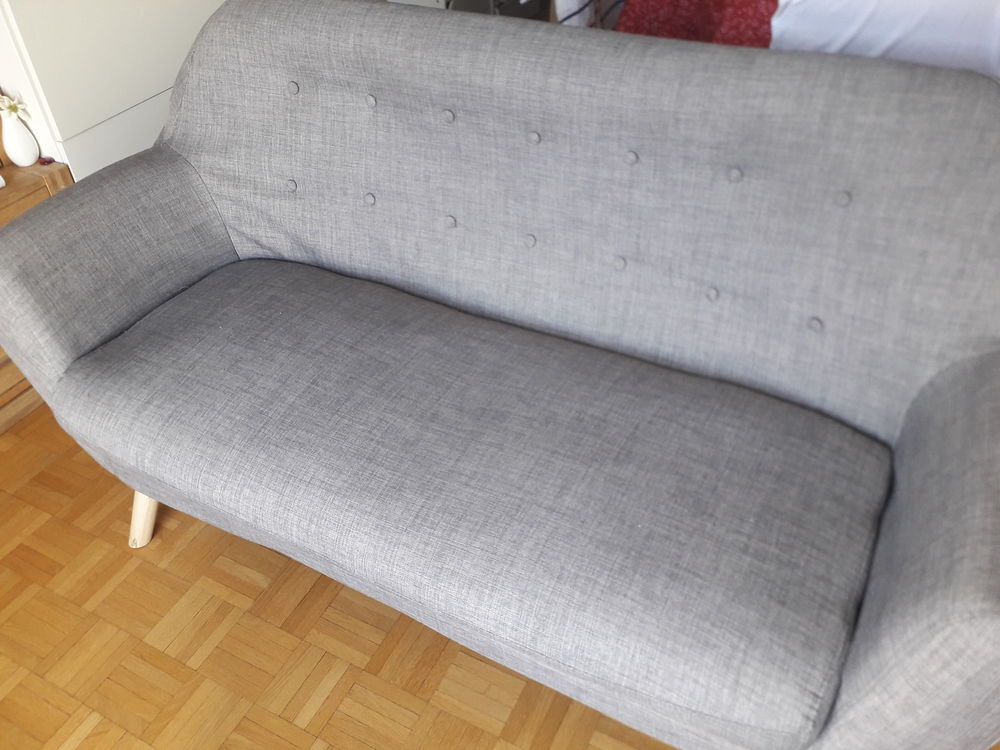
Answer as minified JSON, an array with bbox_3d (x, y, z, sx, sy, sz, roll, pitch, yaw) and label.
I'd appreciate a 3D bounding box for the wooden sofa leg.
[{"bbox_3d":[-0.646,0.249,1.421,0.042,0.164,0.042,30,33,9],"label":"wooden sofa leg"}]

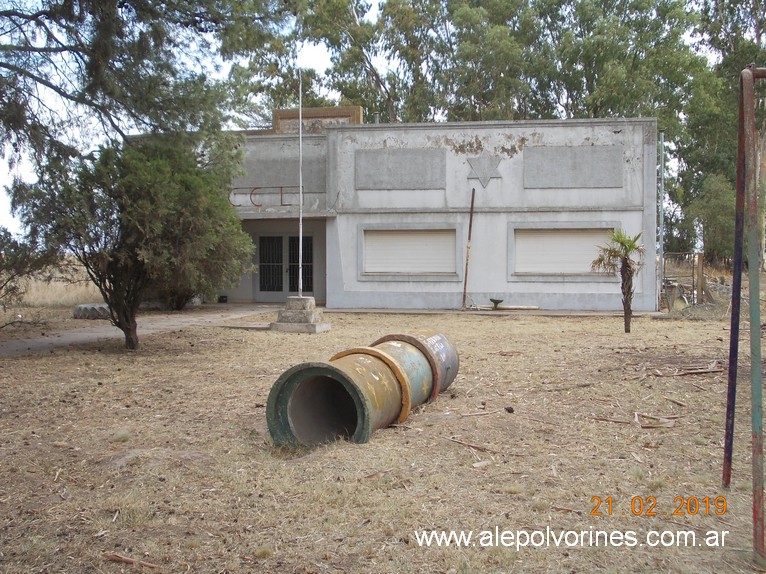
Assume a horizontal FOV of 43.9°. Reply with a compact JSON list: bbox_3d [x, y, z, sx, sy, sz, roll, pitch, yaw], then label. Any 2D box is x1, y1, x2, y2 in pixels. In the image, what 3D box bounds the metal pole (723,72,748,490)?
[{"bbox_3d":[2.199,0.039,5.961,0.053,2.735,0.053,-4,16,0],"label":"metal pole"}]

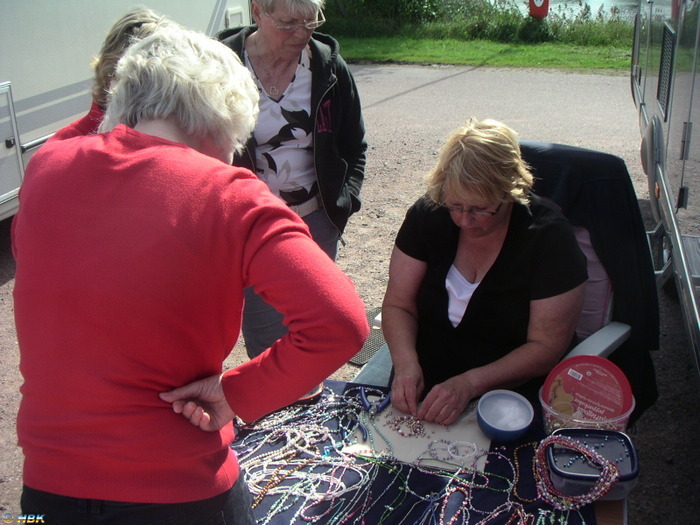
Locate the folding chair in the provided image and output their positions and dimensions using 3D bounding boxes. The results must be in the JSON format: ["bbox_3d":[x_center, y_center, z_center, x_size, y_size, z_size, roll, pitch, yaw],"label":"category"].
[{"bbox_3d":[0.427,0.316,2.073,0.600,1.100,0.740,12,27,29],"label":"folding chair"}]

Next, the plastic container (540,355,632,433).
[{"bbox_3d":[0.474,0.289,1.559,0.185,0.136,0.190,-2,24,0],"label":"plastic container"}]

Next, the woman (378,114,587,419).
[{"bbox_3d":[0.340,0.282,1.971,0.560,1.250,0.750,9,26,25],"label":"woman"}]

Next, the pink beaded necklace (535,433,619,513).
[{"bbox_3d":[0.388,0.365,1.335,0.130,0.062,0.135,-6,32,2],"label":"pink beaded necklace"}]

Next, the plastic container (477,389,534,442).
[{"bbox_3d":[0.318,0.328,1.576,0.117,0.064,0.117,-1,30,0],"label":"plastic container"}]

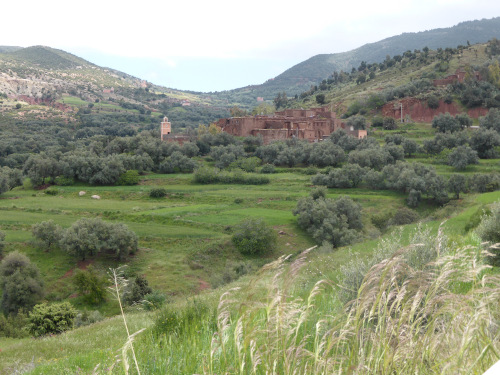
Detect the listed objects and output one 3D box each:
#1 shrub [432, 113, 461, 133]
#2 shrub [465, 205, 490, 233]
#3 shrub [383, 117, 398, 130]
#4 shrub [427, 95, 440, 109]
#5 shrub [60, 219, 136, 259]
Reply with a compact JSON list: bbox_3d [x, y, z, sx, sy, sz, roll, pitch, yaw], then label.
[{"bbox_3d":[63.249,-20.761,265.000,9.010,6.760,7.660,0,4,0],"label":"shrub"},{"bbox_3d":[13.816,1.883,50.000,1.580,1.700,1.580,0,4,0],"label":"shrub"},{"bbox_3d":[46.930,-21.377,275.000,5.340,4.680,5.080,0,4,0],"label":"shrub"},{"bbox_3d":[78.009,-36.560,350.000,5.900,5.700,5.500,1,6,12],"label":"shrub"},{"bbox_3d":[-18.402,6.316,100.000,9.600,4.900,6.500,-1,6,-10],"label":"shrub"}]

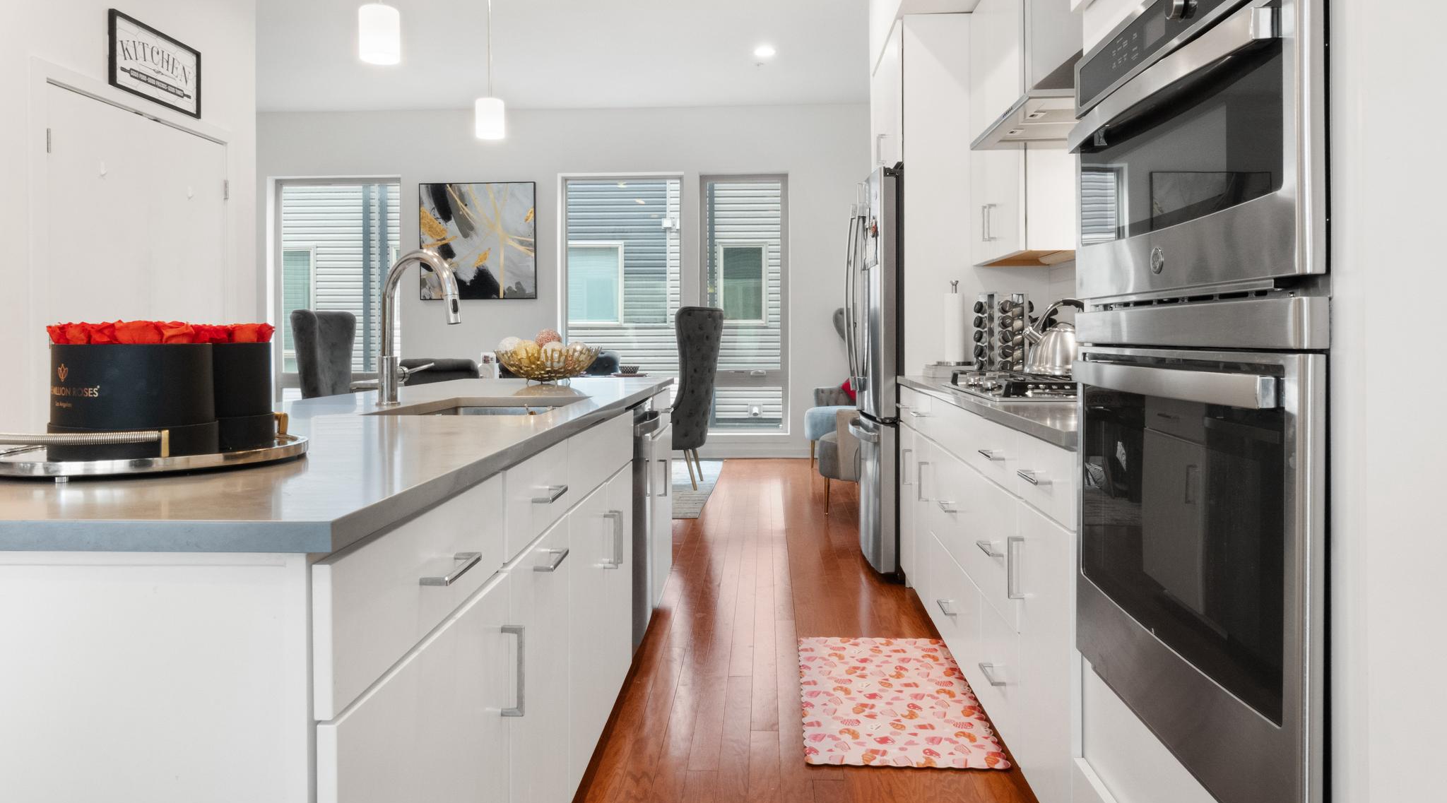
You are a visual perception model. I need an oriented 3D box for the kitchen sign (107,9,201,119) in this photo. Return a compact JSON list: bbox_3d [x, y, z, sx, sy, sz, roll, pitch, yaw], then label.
[{"bbox_3d":[-2.583,-1.529,4.050,0.025,0.325,0.590,0,2,3],"label":"kitchen sign"}]

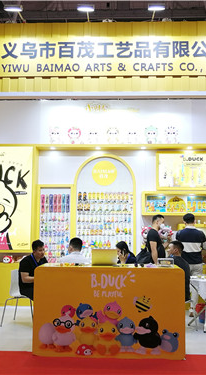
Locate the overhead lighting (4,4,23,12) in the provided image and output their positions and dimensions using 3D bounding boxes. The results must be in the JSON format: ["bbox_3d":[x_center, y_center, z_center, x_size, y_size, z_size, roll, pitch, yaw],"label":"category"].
[{"bbox_3d":[-1.061,-2.132,4.661,0.210,0.070,0.130,0,-6,2],"label":"overhead lighting"}]

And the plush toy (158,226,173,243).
[{"bbox_3d":[1.163,0.912,7.258,0.290,0.380,0.240,1,-6,-6],"label":"plush toy"}]

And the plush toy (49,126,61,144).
[{"bbox_3d":[-0.939,-1.012,7.707,0.240,0.340,0.200,0,-6,2],"label":"plush toy"}]

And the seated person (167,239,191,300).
[{"bbox_3d":[0.903,1.433,5.684,0.800,1.280,0.500,-2,-7,19],"label":"seated person"}]

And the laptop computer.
[{"bbox_3d":[0.023,0.865,4.836,0.310,0.210,0.280,0,-6,2],"label":"laptop computer"}]

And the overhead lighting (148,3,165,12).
[{"bbox_3d":[0.643,-2.163,4.686,0.190,0.085,0.130,0,-6,2],"label":"overhead lighting"}]

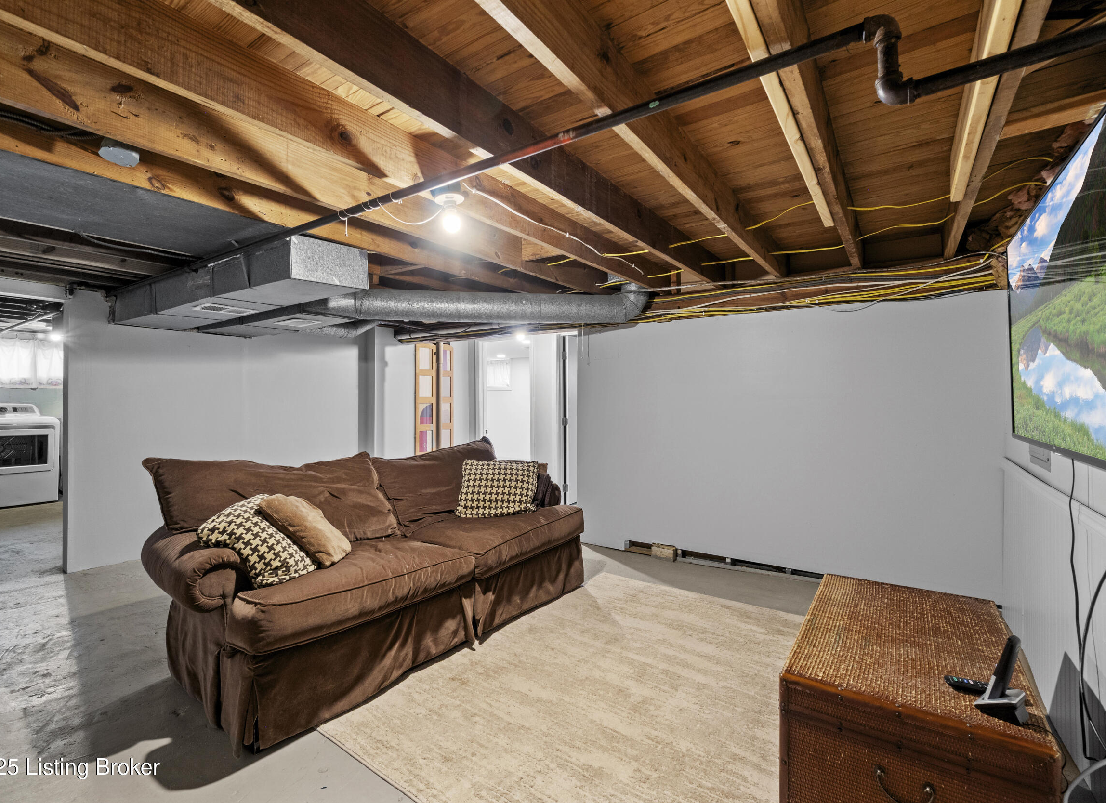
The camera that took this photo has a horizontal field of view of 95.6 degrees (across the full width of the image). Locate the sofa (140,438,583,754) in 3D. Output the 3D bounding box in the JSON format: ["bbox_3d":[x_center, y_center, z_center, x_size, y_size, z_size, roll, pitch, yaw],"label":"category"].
[{"bbox_3d":[-0.739,0.677,2.565,0.970,0.860,2.000,0,0,38],"label":"sofa"}]

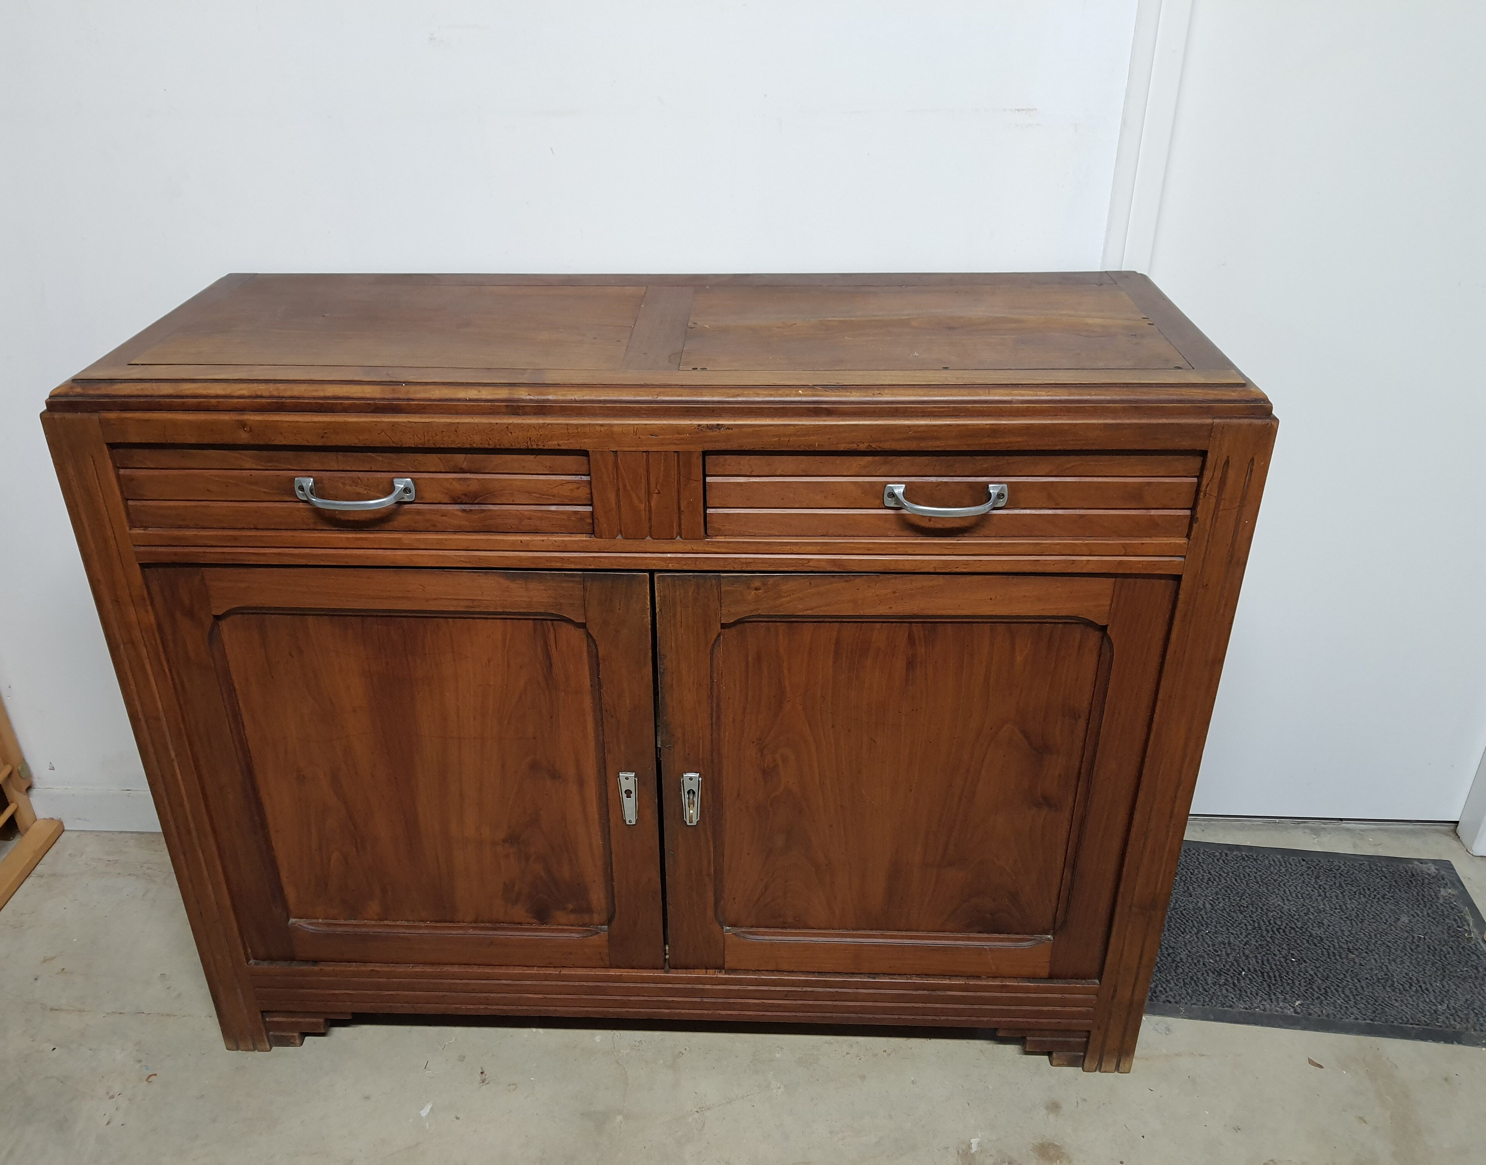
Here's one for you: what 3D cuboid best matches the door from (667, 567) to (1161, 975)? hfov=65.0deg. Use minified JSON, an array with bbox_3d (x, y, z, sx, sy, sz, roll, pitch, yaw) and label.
[{"bbox_3d":[0.197,0.264,1.484,0.595,0.628,0.022,1,29,1],"label":"door"}]

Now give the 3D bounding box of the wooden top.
[{"bbox_3d":[-0.090,-0.303,1.438,1.285,0.030,0.486,1,29,1],"label":"wooden top"}]

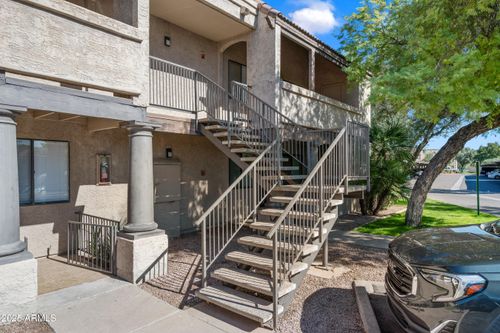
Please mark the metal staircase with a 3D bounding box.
[{"bbox_3d":[-0.109,-0.212,5.274,3.457,3.904,3.251,0,0,41],"label":"metal staircase"}]

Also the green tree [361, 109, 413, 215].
[{"bbox_3d":[4.779,-0.178,10.400,2.050,3.650,2.000,0,0,0],"label":"green tree"}]

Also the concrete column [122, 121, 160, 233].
[{"bbox_3d":[-1.777,0.180,4.766,0.530,1.740,0.530,0,0,41],"label":"concrete column"}]

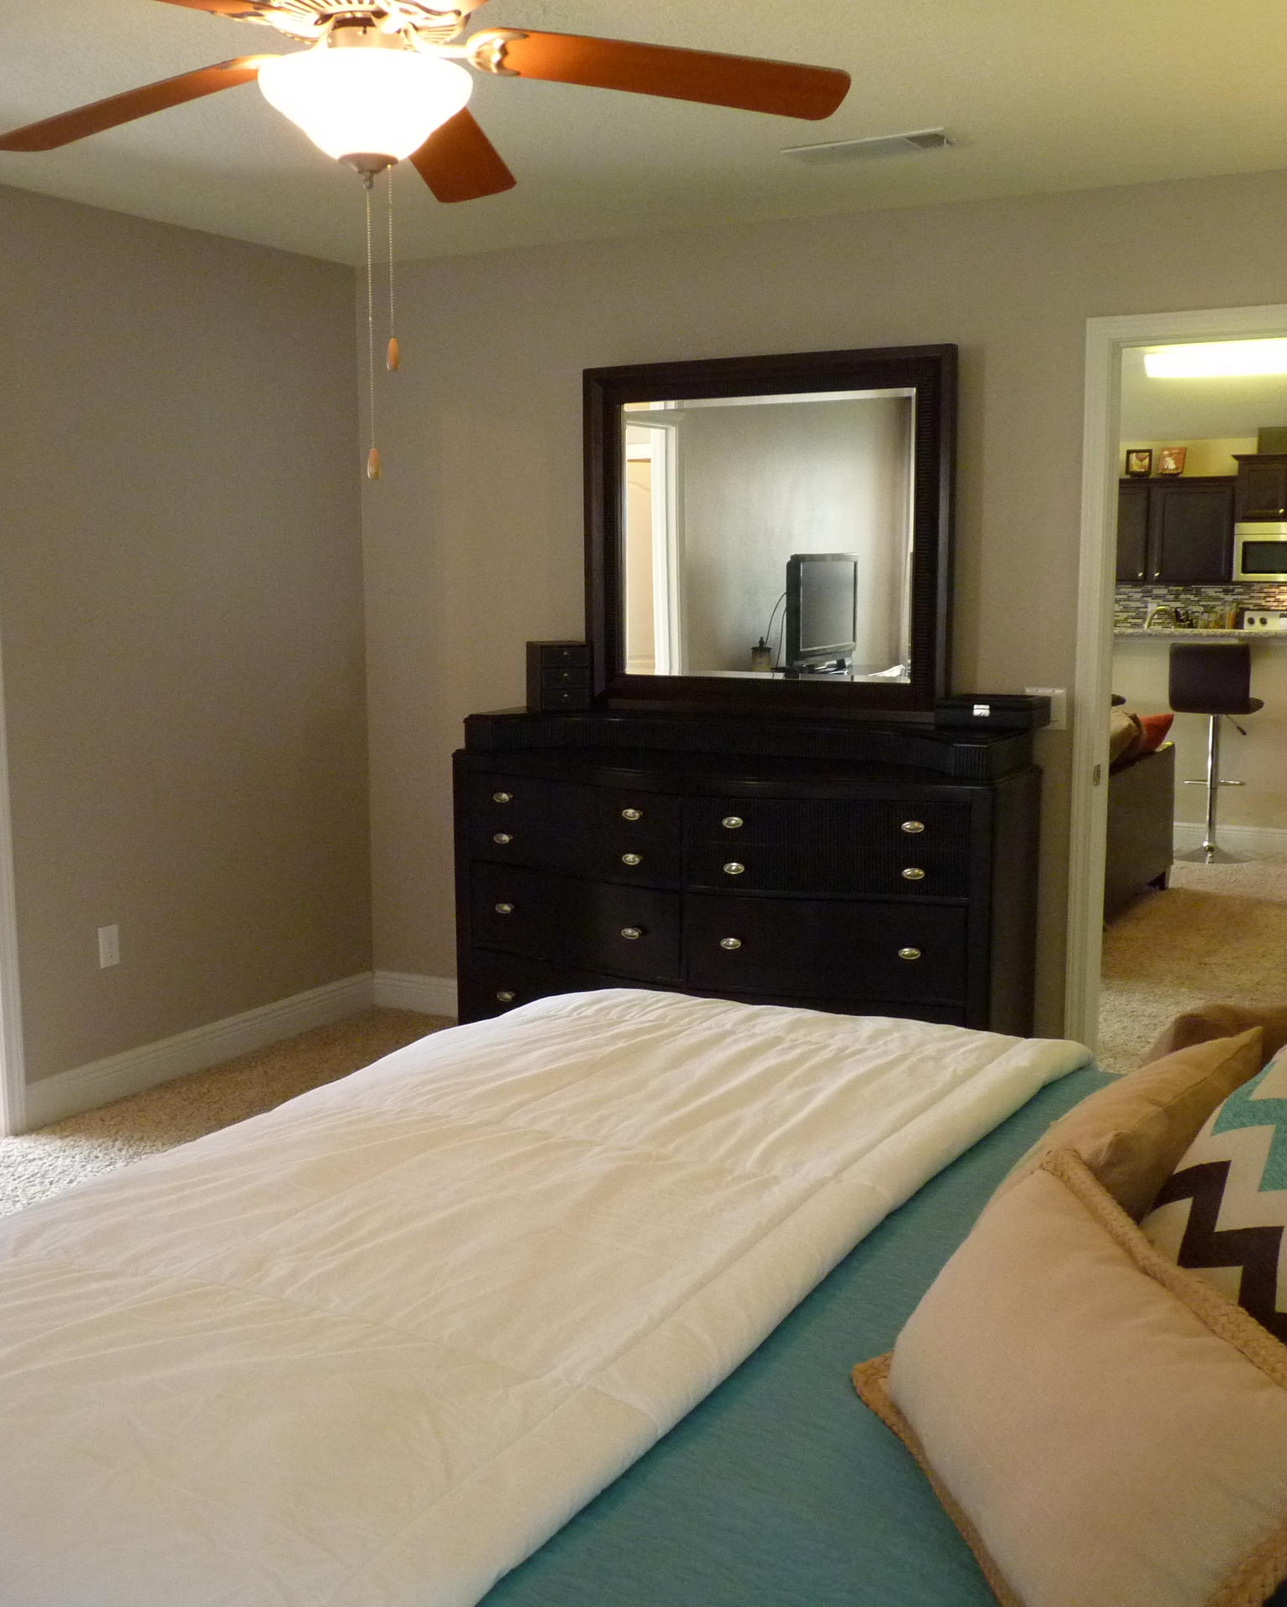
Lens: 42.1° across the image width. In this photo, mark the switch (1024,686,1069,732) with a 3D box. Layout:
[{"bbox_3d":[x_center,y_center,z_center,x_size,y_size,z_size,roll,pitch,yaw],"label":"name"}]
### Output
[{"bbox_3d":[1.068,-0.248,4.442,0.114,0.114,0.012,5,10,29],"label":"switch"}]

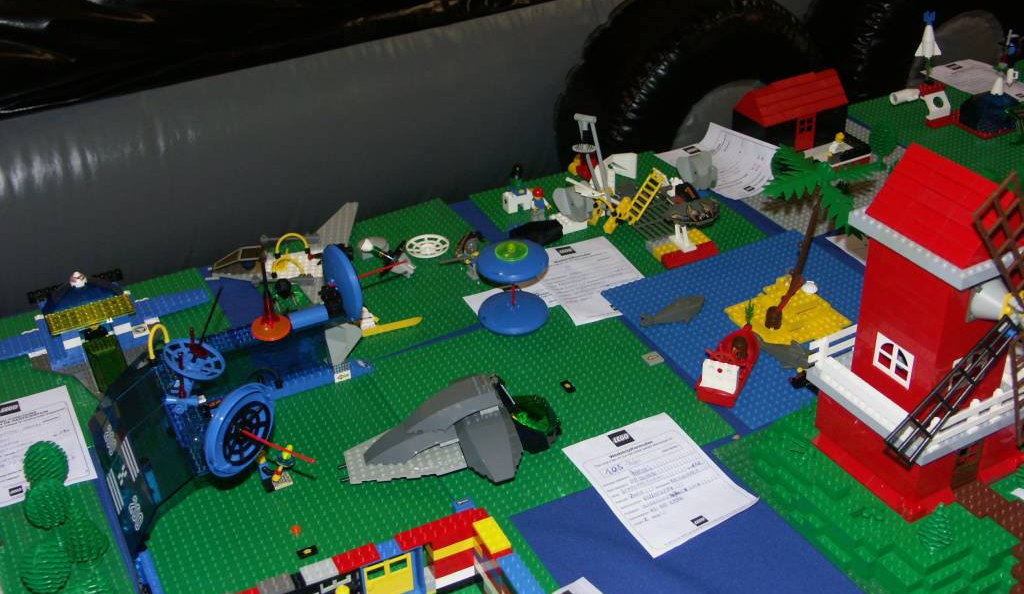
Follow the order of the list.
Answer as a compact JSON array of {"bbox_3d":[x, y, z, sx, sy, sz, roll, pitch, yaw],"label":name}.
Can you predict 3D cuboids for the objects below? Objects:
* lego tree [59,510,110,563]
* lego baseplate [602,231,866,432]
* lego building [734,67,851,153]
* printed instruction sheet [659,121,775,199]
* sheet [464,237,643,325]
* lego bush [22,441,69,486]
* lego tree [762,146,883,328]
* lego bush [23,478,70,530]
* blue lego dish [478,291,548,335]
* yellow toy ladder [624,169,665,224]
[{"bbox_3d":[-0.332,0.189,0.944,0.036,0.058,0.036,-16,36,-21],"label":"lego tree"},{"bbox_3d":[0.267,0.021,1.227,0.256,0.005,0.256,-18,37,-23],"label":"lego baseplate"},{"bbox_3d":[0.349,-0.234,1.521,0.133,0.085,0.064,-20,37,-25],"label":"lego building"},{"bbox_3d":[0.254,-0.172,1.476,0.092,0.042,0.148,-19,37,-24],"label":"printed instruction sheet"},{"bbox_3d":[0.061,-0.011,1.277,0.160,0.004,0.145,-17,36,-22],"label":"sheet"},{"bbox_3d":[-0.383,0.149,1.003,0.035,0.059,0.035,-18,37,-23],"label":"lego bush"},{"bbox_3d":[0.297,-0.063,1.189,0.135,0.165,0.128,-16,36,-21],"label":"lego tree"},{"bbox_3d":[-0.371,0.170,0.972,0.034,0.059,0.034,-18,37,-23],"label":"lego bush"},{"bbox_3d":[0.002,0.010,1.233,0.073,0.018,0.073,-1,34,1],"label":"blue lego dish"},{"bbox_3d":[0.152,-0.114,1.376,0.008,0.064,0.020,21,13,-44],"label":"yellow toy ladder"}]

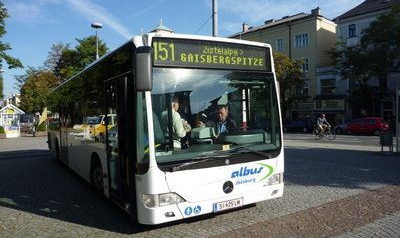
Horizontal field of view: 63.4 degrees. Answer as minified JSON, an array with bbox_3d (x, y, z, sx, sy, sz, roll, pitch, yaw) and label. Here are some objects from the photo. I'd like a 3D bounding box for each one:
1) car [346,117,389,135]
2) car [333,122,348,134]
[{"bbox_3d":[15.600,0.660,30.500,1.700,1.550,3.900,-1,0,-42],"label":"car"},{"bbox_3d":[15.900,0.700,34.000,1.720,1.460,4.100,-1,0,-42],"label":"car"}]

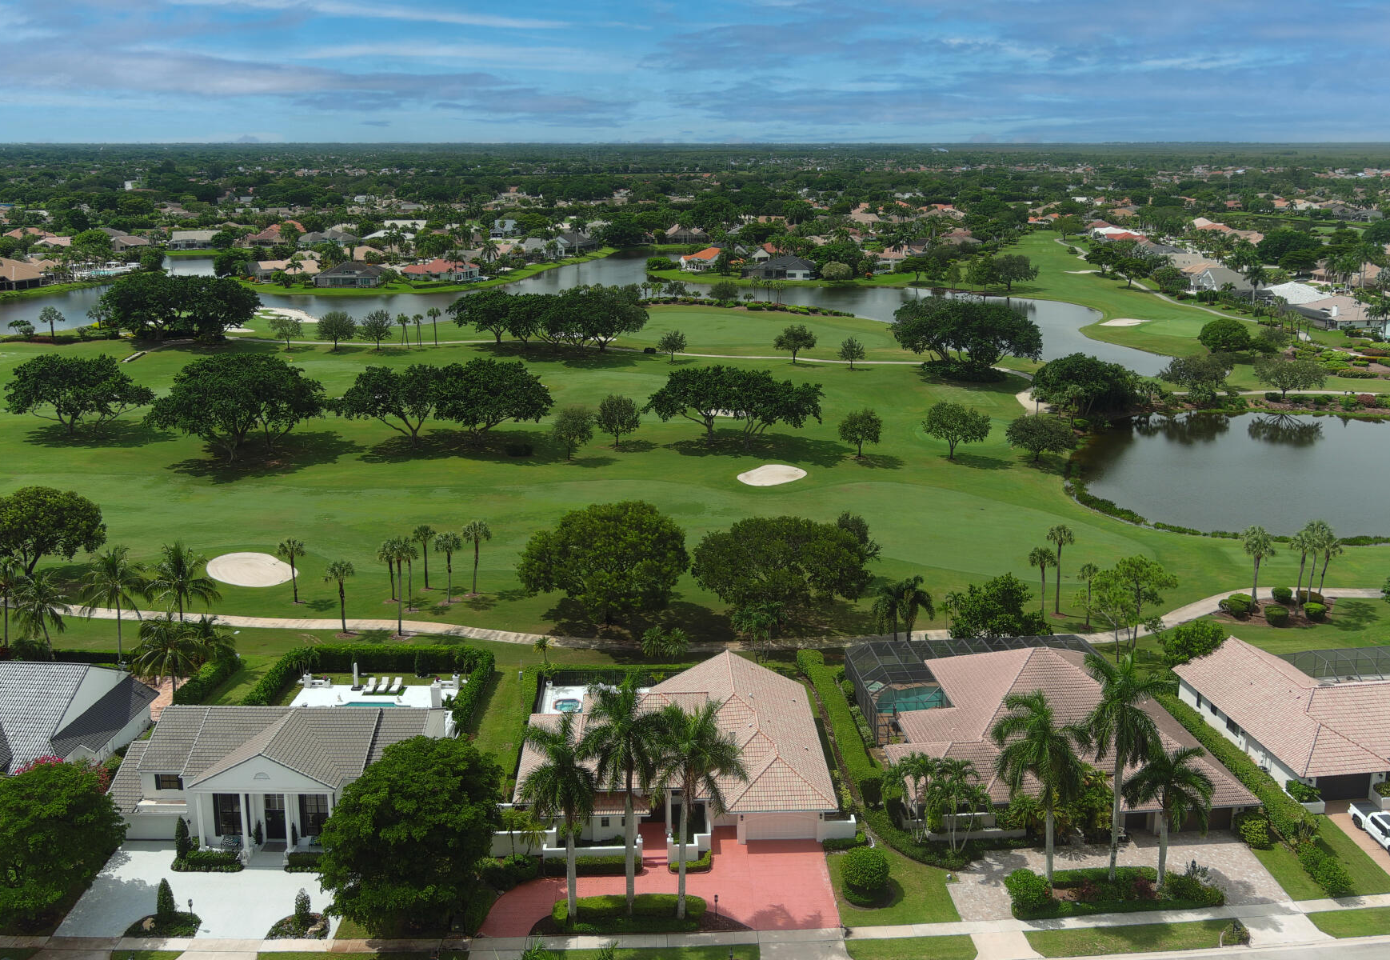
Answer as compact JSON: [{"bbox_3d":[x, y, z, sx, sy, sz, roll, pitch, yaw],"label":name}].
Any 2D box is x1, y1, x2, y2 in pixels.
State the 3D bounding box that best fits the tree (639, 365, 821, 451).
[{"bbox_3d":[5.844,-11.246,177.924,27.353,12.718,16.959,0,16,0],"label":"tree"}]

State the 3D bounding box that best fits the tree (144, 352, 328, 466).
[{"bbox_3d":[-75.260,-12.170,187.720,27.070,15.760,24.360,-7,18,-21],"label":"tree"}]

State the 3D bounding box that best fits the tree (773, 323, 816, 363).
[{"bbox_3d":[21.162,-28.827,245.521,9.243,8.442,9.243,0,16,0],"label":"tree"}]

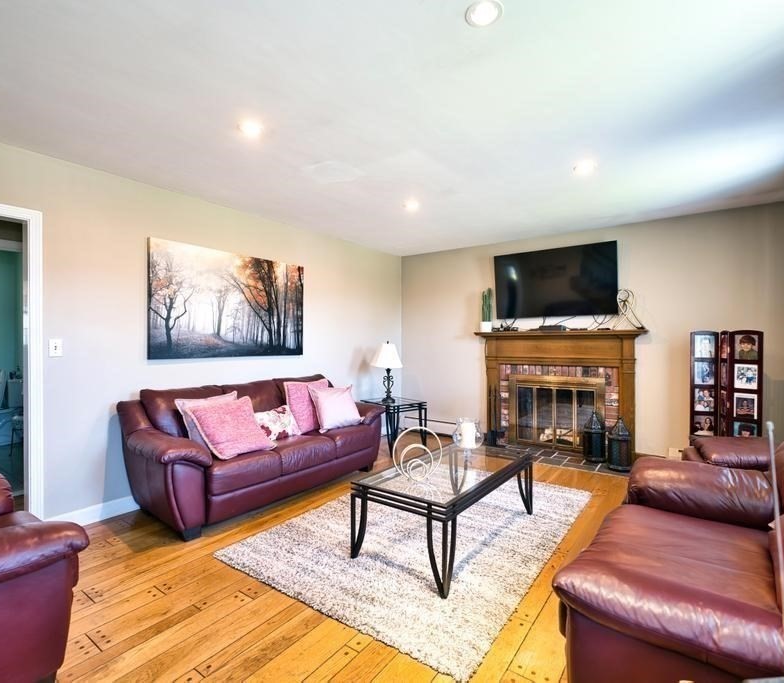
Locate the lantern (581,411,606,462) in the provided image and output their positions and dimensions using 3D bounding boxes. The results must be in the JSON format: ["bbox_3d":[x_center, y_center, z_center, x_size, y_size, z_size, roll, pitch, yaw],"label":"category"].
[{"bbox_3d":[2.111,0.996,4.146,0.200,0.522,0.200,0,0,37],"label":"lantern"}]

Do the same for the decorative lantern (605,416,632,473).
[{"bbox_3d":[2.216,1.002,3.874,0.200,0.506,0.200,0,0,37],"label":"decorative lantern"}]

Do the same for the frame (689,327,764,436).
[{"bbox_3d":[2.787,0.580,3.321,0.460,1.330,0.310,0,0,37],"label":"frame"}]

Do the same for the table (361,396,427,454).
[{"bbox_3d":[0.006,0.991,4.739,0.490,0.555,0.640,0,0,-37],"label":"table"}]

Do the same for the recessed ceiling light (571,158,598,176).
[{"bbox_3d":[1.358,-1.210,2.796,0.155,0.035,0.155,0,0,37],"label":"recessed ceiling light"}]

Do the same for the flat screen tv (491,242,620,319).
[{"bbox_3d":[1.778,-0.644,4.425,1.290,0.750,0.050,0,7,37],"label":"flat screen tv"}]

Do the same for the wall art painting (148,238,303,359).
[{"bbox_3d":[-1.399,-0.323,3.612,0.040,0.925,1.505,0,0,37],"label":"wall art painting"}]

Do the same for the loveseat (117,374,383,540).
[{"bbox_3d":[-0.999,0.808,3.399,0.820,0.920,2.070,0,0,37],"label":"loveseat"}]

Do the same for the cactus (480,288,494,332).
[{"bbox_3d":[1.141,-0.372,4.783,0.135,0.530,0.125,0,0,37],"label":"cactus"}]

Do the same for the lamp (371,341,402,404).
[{"bbox_3d":[-0.049,0.368,4.672,0.350,0.690,0.350,0,0,0],"label":"lamp"}]

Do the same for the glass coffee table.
[{"bbox_3d":[0.399,1.024,2.584,0.615,0.450,1.230,0,0,37],"label":"glass coffee table"}]

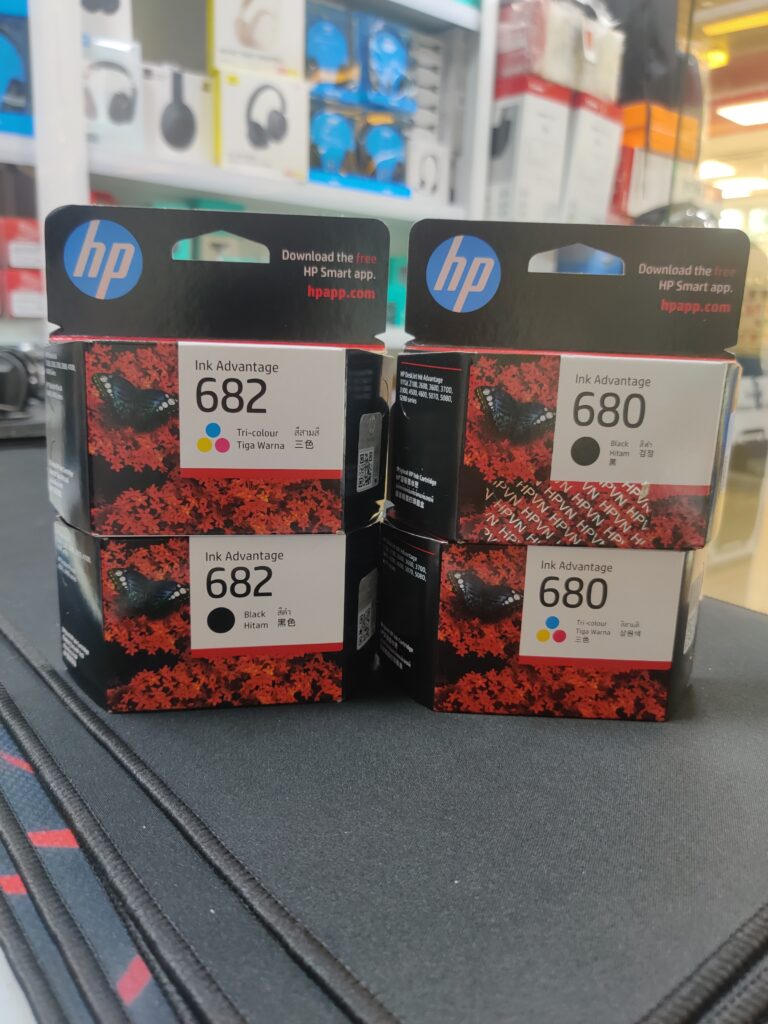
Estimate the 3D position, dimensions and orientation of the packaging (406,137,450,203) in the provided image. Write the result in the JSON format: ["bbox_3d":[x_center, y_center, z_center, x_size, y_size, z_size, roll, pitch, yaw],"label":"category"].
[{"bbox_3d":[0.086,-0.779,1.820,0.125,0.144,0.050,-8,16,-38],"label":"packaging"}]

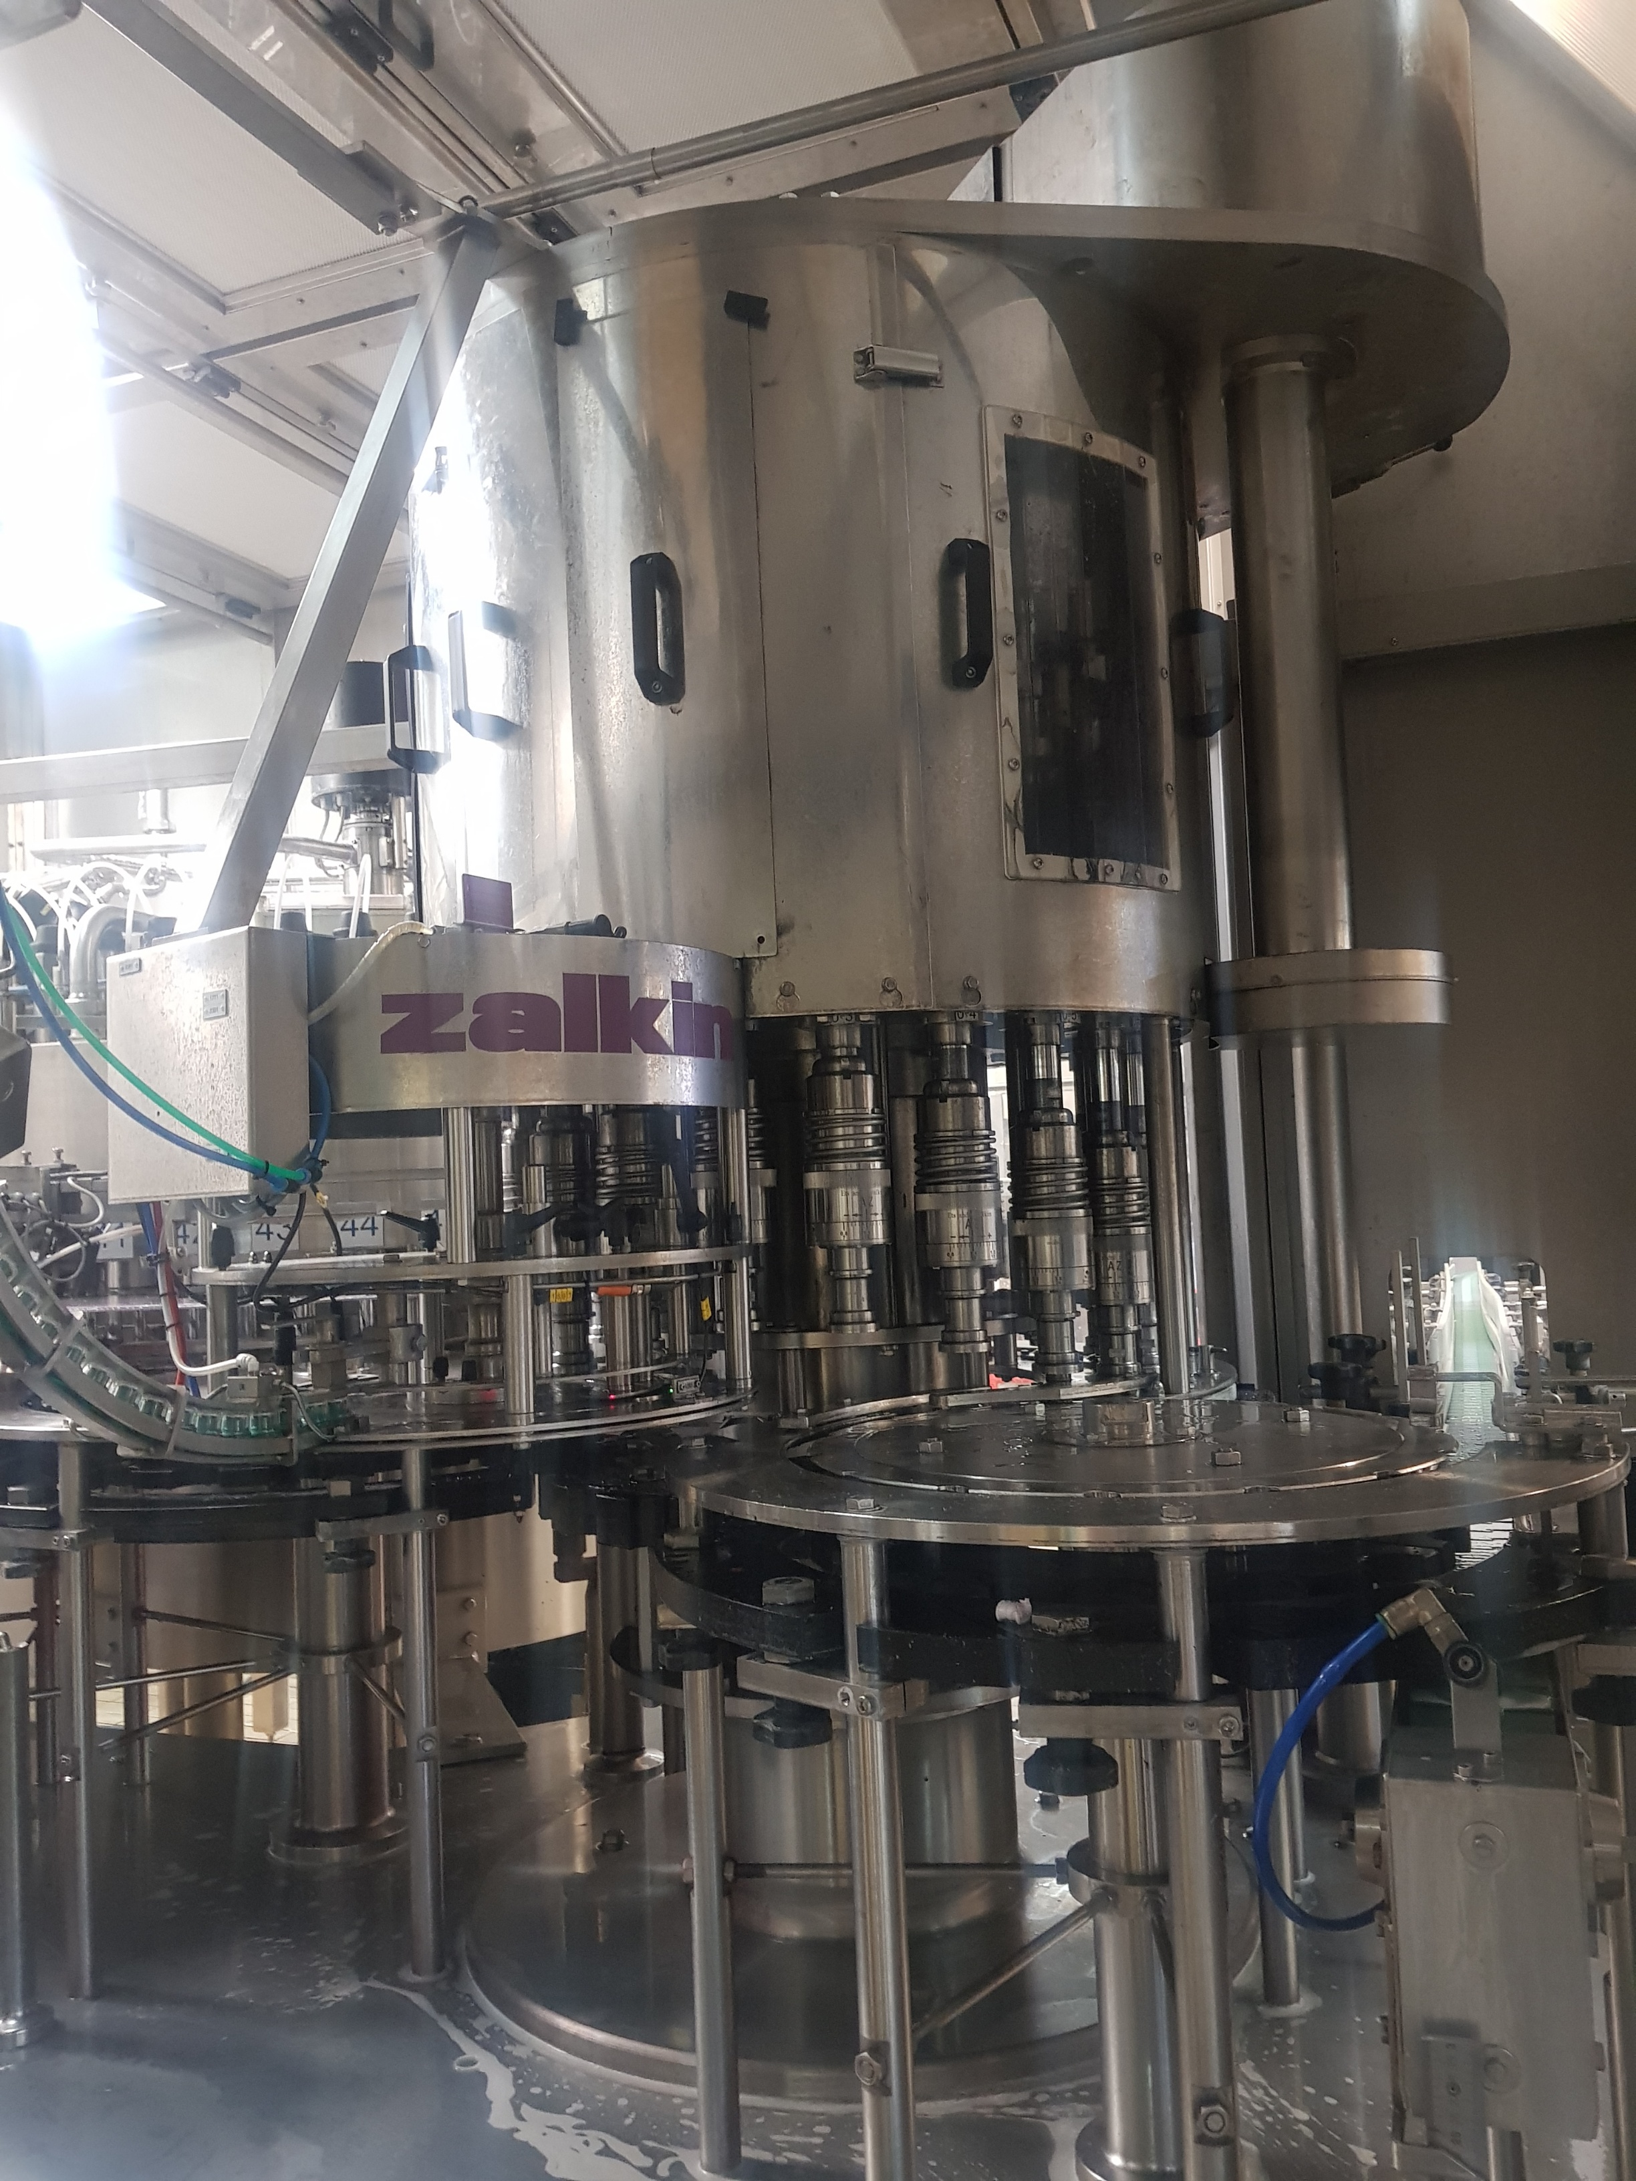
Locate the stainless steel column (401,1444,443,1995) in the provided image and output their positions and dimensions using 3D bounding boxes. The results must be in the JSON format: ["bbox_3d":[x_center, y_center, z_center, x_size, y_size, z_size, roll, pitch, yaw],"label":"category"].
[{"bbox_3d":[-0.403,0.631,1.675,0.031,0.526,0.031,-2,-4,0],"label":"stainless steel column"}]

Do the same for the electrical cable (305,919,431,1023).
[{"bbox_3d":[-0.451,-0.119,1.640,0.125,0.105,0.070,-2,-4,0],"label":"electrical cable"}]

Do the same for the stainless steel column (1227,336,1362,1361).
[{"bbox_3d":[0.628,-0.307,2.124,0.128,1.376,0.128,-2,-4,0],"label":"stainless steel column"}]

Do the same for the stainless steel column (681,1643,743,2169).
[{"bbox_3d":[-0.086,0.659,1.318,0.032,0.397,0.032,-2,-4,0],"label":"stainless steel column"}]

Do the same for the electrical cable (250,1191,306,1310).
[{"bbox_3d":[-0.517,0.153,1.570,0.050,0.110,0.035,-2,-4,0],"label":"electrical cable"}]

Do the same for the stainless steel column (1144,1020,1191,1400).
[{"bbox_3d":[0.346,0.113,1.613,0.028,0.370,0.028,-2,-4,0],"label":"stainless steel column"}]

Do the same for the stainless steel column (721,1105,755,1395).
[{"bbox_3d":[-0.088,0.172,1.801,0.025,0.314,0.025,-2,-4,0],"label":"stainless steel column"}]

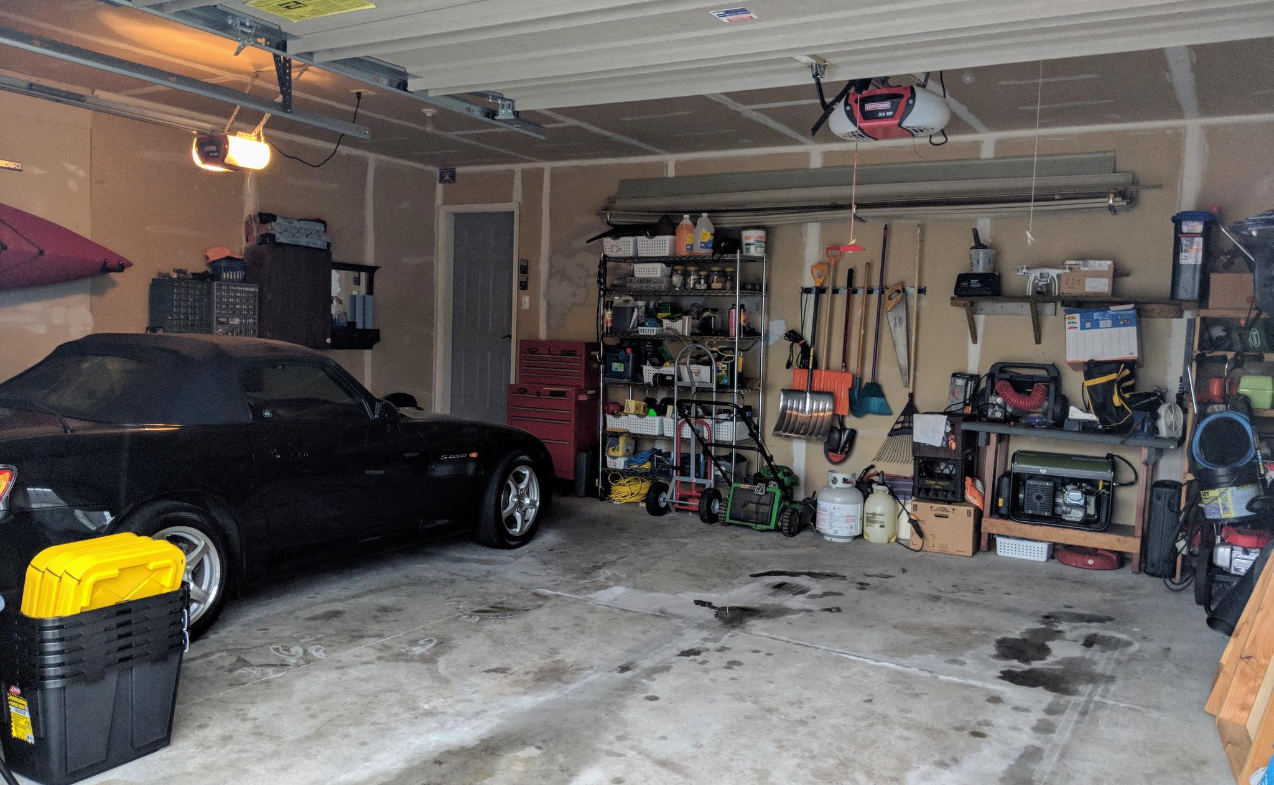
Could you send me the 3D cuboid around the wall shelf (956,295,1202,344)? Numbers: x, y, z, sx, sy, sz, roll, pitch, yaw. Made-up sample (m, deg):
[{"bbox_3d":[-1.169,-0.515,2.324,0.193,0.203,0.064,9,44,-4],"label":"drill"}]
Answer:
[{"bbox_3d":[2.848,-0.463,6.580,1.460,0.300,0.310,4,4,31],"label":"wall shelf"}]

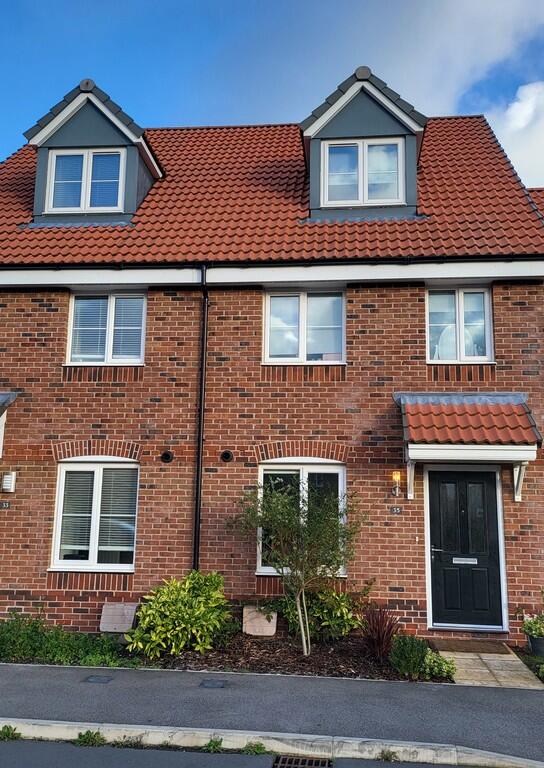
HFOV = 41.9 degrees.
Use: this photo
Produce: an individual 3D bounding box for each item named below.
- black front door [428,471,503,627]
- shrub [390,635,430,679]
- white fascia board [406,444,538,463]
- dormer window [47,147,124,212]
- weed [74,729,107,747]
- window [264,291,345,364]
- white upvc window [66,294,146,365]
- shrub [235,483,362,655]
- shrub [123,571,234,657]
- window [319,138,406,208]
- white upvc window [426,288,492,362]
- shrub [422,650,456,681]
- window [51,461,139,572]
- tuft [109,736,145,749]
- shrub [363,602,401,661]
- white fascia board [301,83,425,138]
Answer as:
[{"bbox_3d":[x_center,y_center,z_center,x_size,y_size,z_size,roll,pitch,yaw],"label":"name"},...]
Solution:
[{"bbox_3d":[2.560,2.165,9.406,0.898,2.000,0.070,0,-10,5],"label":"black front door"},{"bbox_3d":[1.436,2.830,7.461,0.420,0.470,0.400,0,-10,5],"label":"shrub"},{"bbox_3d":[2.489,0.850,8.810,1.555,0.197,0.060,0,-10,5],"label":"white fascia board"},{"bbox_3d":[-2.965,-3.239,11.346,1.290,1.100,0.100,0,-10,5],"label":"dormer window"},{"bbox_3d":[-1.399,2.711,5.463,0.260,0.100,0.180,0,-10,5],"label":"weed"},{"bbox_3d":[0.444,-0.790,9.961,1.120,1.050,0.120,0,-10,5],"label":"window"},{"bbox_3d":[-2.407,-0.787,10.323,1.187,1.068,0.100,0,-10,5],"label":"white upvc window"},{"bbox_3d":[0.287,2.105,8.263,1.470,2.000,1.300,0,-10,5],"label":"shrub"},{"bbox_3d":[-1.088,2.663,8.409,1.220,0.990,1.000,0,-10,5],"label":"shrub"},{"bbox_3d":[1.415,-3.275,10.990,1.317,1.126,0.100,0,-10,5],"label":"window"},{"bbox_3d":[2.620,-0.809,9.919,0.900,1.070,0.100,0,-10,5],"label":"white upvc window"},{"bbox_3d":[1.707,2.843,7.216,0.340,0.290,0.320,0,-10,5],"label":"shrub"},{"bbox_3d":[-2.461,1.834,9.862,1.217,1.509,0.110,0,-10,5],"label":"window"},{"bbox_3d":[-1.078,2.664,5.294,0.260,0.085,0.110,0,-10,5],"label":"tuft"},{"bbox_3d":[1.239,2.808,8.045,0.440,0.640,0.420,0,-10,5],"label":"shrub"},{"bbox_3d":[1.412,-4.283,11.016,1.828,0.885,0.070,0,-10,5],"label":"white fascia board"}]

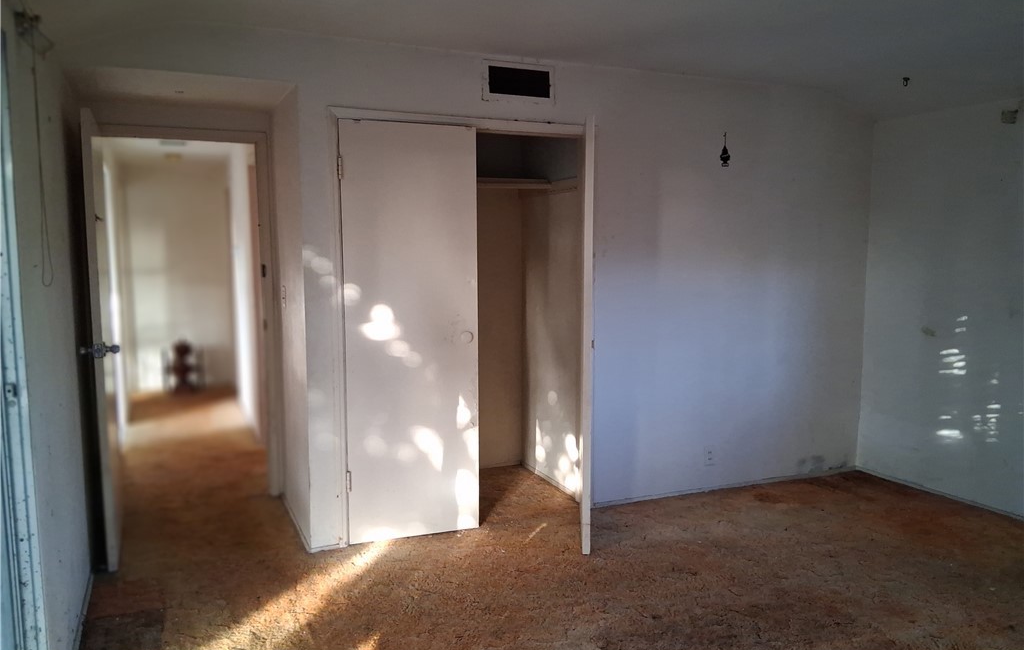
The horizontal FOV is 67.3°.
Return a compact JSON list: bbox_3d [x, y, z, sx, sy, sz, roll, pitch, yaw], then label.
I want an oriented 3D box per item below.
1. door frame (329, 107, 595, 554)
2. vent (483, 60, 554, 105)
[{"bbox_3d":[-0.179,0.011,3.873,1.410,2.090,0.200,-3,6,-23],"label":"door frame"},{"bbox_3d":[0.040,-1.219,3.872,0.403,0.199,0.040,-2,6,-24],"label":"vent"}]

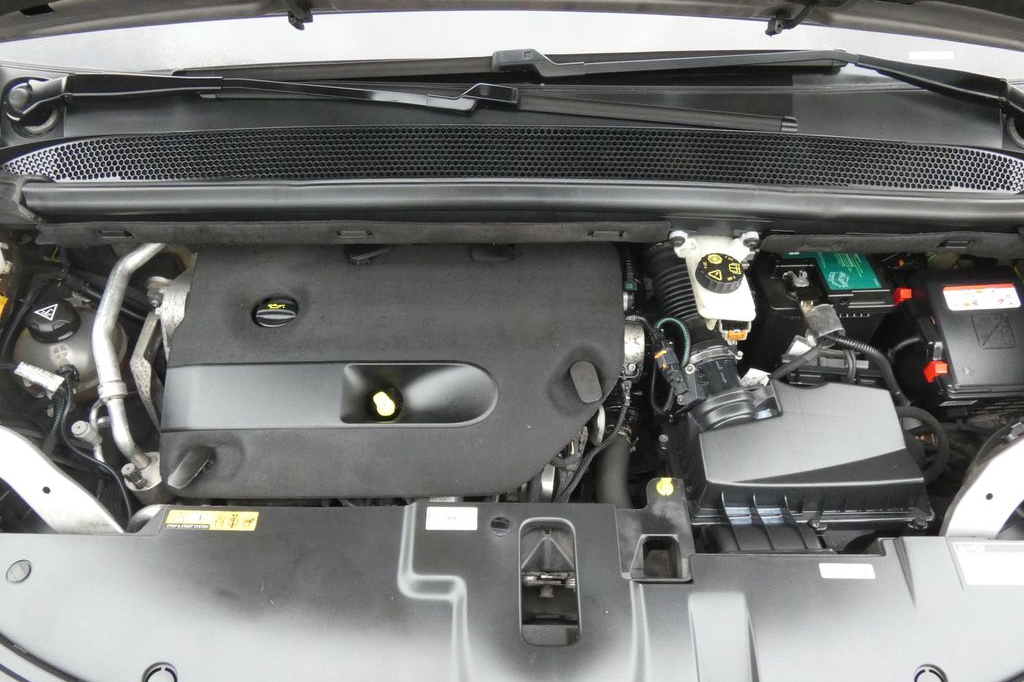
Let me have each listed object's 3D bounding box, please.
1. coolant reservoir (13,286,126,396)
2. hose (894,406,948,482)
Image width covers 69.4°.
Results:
[{"bbox_3d":[-0.592,0.010,1.000,0.140,0.160,0.140,0,48,0],"label":"coolant reservoir"},{"bbox_3d":[0.516,0.131,0.932,0.062,0.045,0.110,0,48,0],"label":"hose"}]

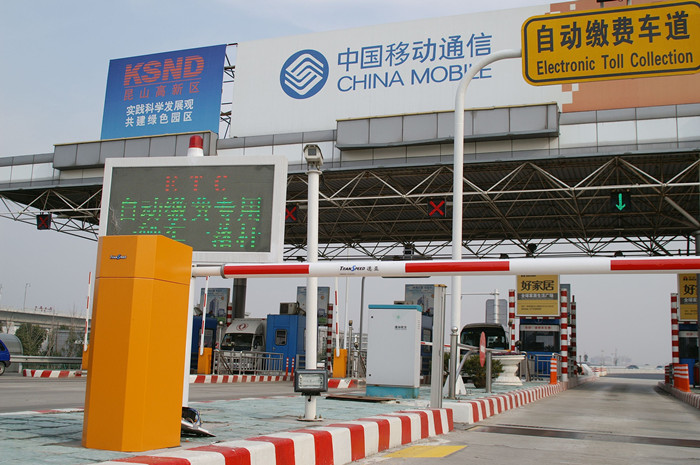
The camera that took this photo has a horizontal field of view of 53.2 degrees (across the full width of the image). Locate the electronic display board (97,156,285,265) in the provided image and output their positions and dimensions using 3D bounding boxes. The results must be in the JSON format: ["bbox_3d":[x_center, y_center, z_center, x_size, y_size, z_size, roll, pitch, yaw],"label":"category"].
[{"bbox_3d":[-1.364,-0.199,6.059,1.620,0.900,0.130,0,-10,11],"label":"electronic display board"}]

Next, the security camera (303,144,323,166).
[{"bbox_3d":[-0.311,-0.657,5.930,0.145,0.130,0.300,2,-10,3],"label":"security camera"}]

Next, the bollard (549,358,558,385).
[{"bbox_3d":[6.077,4.134,20.818,0.190,0.766,0.190,-1,-11,21],"label":"bollard"}]

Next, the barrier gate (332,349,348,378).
[{"bbox_3d":[-0.345,4.559,24.285,0.380,0.980,0.360,-1,-11,21],"label":"barrier gate"}]

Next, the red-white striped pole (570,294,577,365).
[{"bbox_3d":[9.358,4.462,29.182,0.210,3.350,0.210,-1,-11,21],"label":"red-white striped pole"}]

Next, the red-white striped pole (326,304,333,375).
[{"bbox_3d":[-0.942,5.026,33.016,0.210,3.342,0.210,3,-10,0],"label":"red-white striped pole"}]

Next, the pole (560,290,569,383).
[{"bbox_3d":[7.741,3.700,25.163,0.215,3.305,0.215,-1,-11,21],"label":"pole"}]

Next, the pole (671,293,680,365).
[{"bbox_3d":[11.120,3.661,23.881,0.215,3.200,0.215,-1,-11,21],"label":"pole"}]

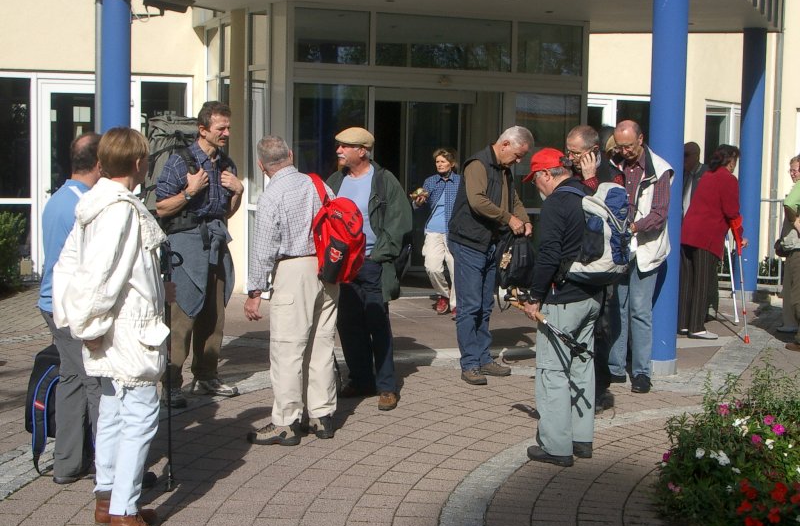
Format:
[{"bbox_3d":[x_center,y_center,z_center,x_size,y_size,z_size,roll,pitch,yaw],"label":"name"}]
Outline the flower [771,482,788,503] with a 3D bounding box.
[{"bbox_3d":[1.412,0.854,4.212,0.070,0.075,0.060,2,5,11],"label":"flower"}]

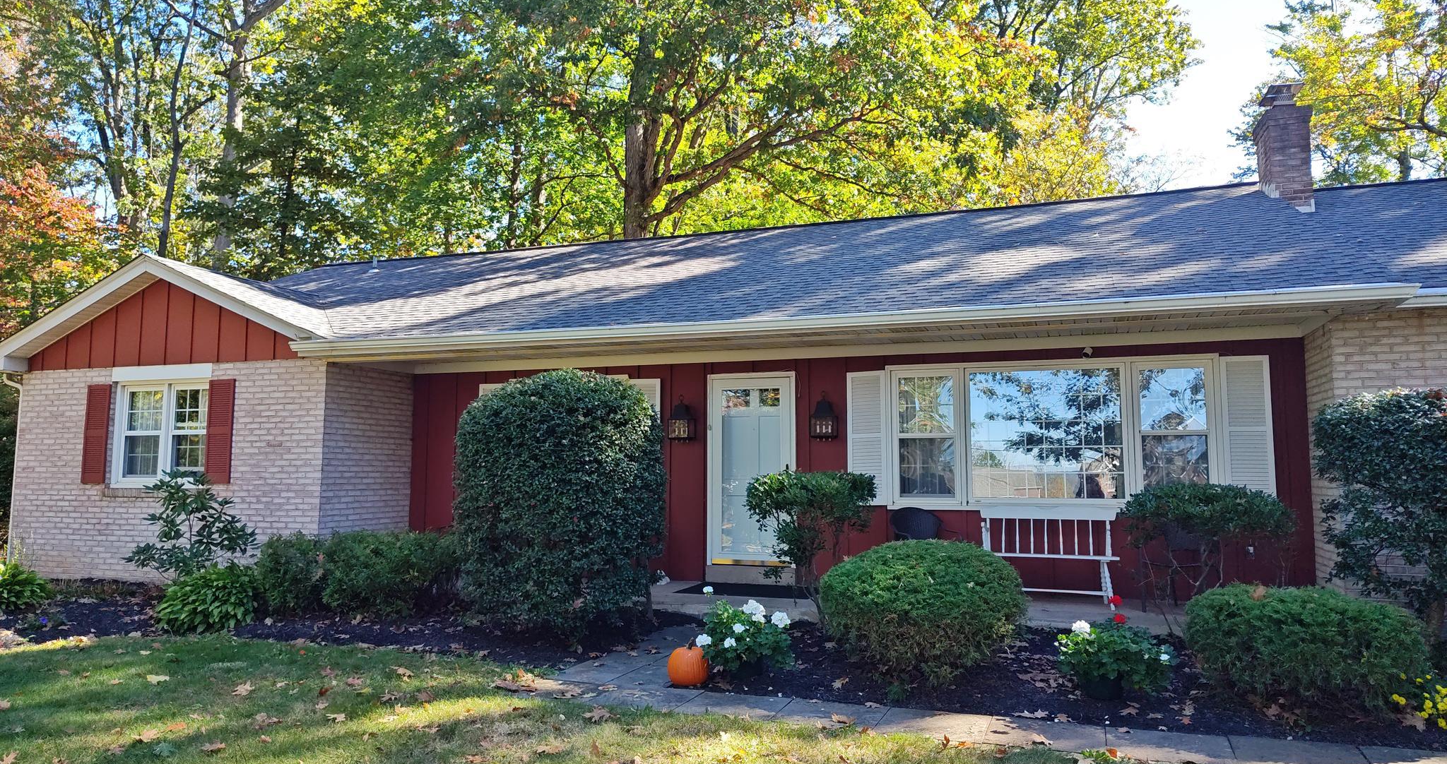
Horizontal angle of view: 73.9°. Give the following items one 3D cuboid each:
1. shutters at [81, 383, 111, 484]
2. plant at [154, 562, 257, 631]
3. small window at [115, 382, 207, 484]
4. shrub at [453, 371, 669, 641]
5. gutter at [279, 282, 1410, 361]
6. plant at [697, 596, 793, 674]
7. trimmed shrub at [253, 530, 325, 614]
[{"bbox_3d":[-7.414,0.617,11.356,0.389,1.161,0.040,-2,-6,21],"label":"shutters"},{"bbox_3d":[-4.356,1.813,8.120,0.750,0.550,0.680,-2,-6,21],"label":"plant"},{"bbox_3d":[-6.504,0.612,11.088,1.443,1.243,0.100,-2,-6,21],"label":"small window"},{"bbox_3d":[-1.375,1.033,8.361,1.600,2.230,1.500,0,-6,0],"label":"shrub"},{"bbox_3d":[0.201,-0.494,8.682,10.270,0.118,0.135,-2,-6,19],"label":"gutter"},{"bbox_3d":[0.162,1.799,6.888,0.660,0.550,0.620,0,-5,0],"label":"plant"},{"bbox_3d":[-4.219,1.848,9.474,0.780,0.770,0.750,-2,-6,19],"label":"trimmed shrub"}]

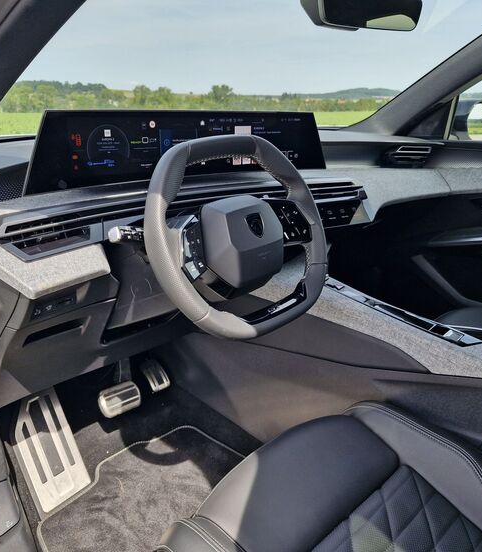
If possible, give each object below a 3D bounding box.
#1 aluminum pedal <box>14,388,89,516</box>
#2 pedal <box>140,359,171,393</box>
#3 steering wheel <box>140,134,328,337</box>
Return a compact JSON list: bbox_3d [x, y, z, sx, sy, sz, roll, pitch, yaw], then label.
[{"bbox_3d":[-0.397,0.358,1.040,0.110,0.235,0.030,-8,-19,-37],"label":"aluminum pedal"},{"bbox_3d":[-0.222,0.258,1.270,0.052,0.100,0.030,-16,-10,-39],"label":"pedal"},{"bbox_3d":[0.005,-0.067,0.781,0.347,0.325,0.090,-16,0,-39],"label":"steering wheel"}]

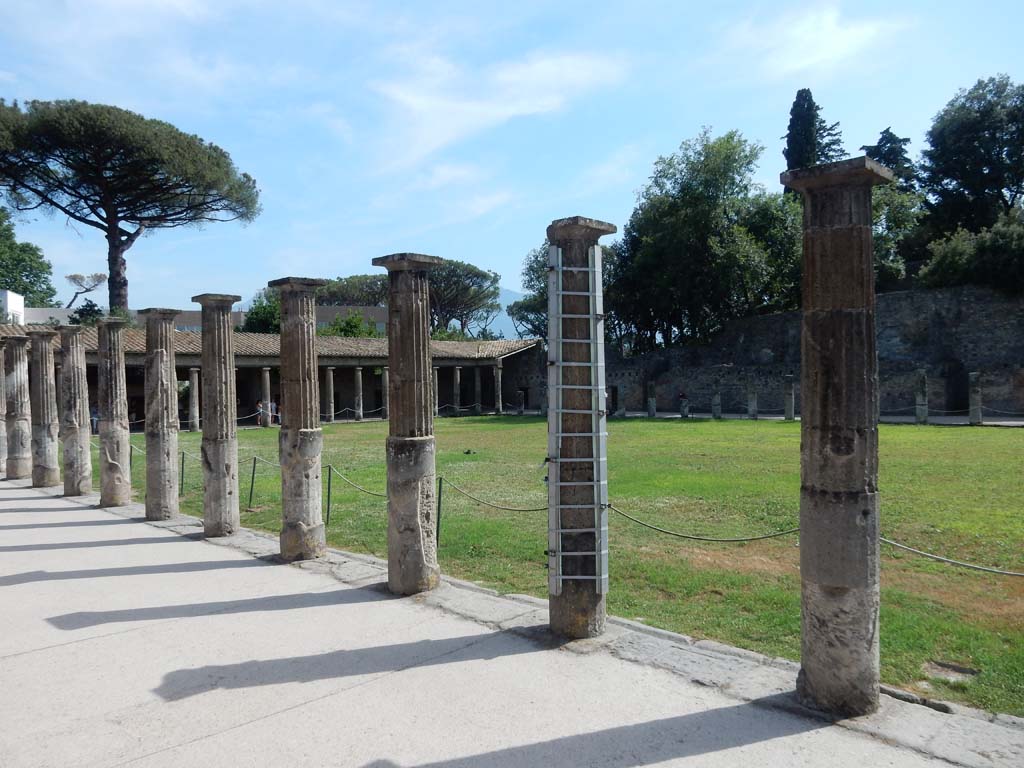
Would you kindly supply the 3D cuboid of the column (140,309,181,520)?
[{"bbox_3d":[-5.649,0.475,11.903,0.485,3.340,0.485,-1,0,43],"label":"column"}]

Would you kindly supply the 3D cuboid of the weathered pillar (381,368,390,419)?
[{"bbox_3d":[-8.414,0.644,49.143,0.485,3.390,0.485,-1,0,0],"label":"weathered pillar"}]

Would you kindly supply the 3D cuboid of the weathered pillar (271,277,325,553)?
[{"bbox_3d":[-2.567,0.420,9.022,0.485,3.340,0.485,-1,0,43],"label":"weathered pillar"}]

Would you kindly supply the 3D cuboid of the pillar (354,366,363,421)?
[{"bbox_3d":[-9.854,0.675,47.602,0.485,3.390,0.485,-1,0,0],"label":"pillar"}]

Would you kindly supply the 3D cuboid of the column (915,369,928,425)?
[{"bbox_3d":[22.529,0.659,40.635,0.562,2.945,0.562,0,1,43],"label":"column"}]

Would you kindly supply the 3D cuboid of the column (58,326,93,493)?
[{"bbox_3d":[-8.730,0.530,14.784,0.485,3.340,0.485,-1,0,43],"label":"column"}]

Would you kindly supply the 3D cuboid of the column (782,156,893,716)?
[{"bbox_3d":[2.373,0.397,5.368,0.608,3.850,0.608,0,1,43],"label":"column"}]

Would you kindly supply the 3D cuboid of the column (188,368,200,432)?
[{"bbox_3d":[-17.125,0.834,39.898,0.485,3.390,0.485,-1,0,43],"label":"column"}]

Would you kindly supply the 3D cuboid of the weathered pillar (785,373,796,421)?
[{"bbox_3d":[17.171,0.826,45.676,0.562,2.799,0.562,0,1,43],"label":"weathered pillar"}]

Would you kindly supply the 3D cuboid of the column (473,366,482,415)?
[{"bbox_3d":[-2.789,0.633,60.668,0.578,3.850,0.578,0,1,43],"label":"column"}]

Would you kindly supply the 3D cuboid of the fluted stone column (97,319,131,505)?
[{"bbox_3d":[-8.305,0.585,15.449,0.570,3.850,0.570,0,1,43],"label":"fluted stone column"}]

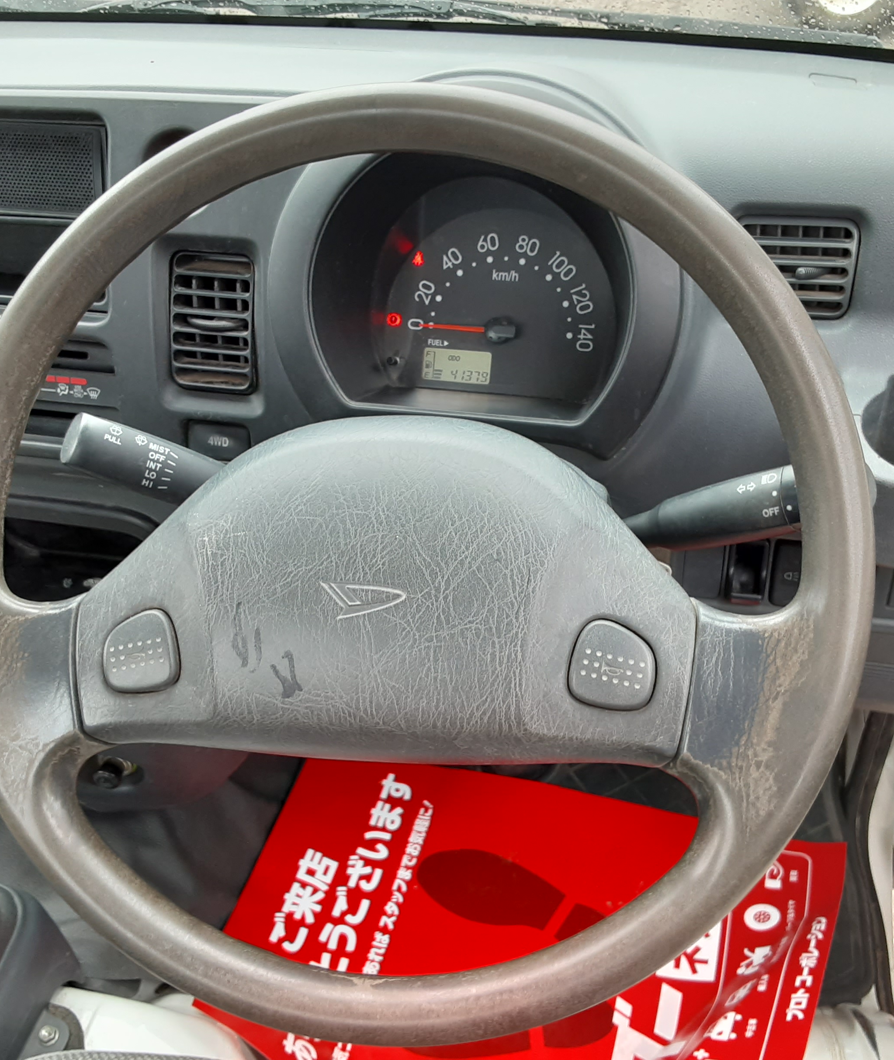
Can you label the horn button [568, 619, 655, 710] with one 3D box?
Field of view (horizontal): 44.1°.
[{"bbox_3d":[0.063,0.052,0.423,0.033,0.010,0.034,10,89,6],"label":"horn button"}]

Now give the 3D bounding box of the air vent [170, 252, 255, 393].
[{"bbox_3d":[-0.138,-0.125,0.662,0.053,0.083,0.022,4,20,8],"label":"air vent"}]

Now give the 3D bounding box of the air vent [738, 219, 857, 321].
[{"bbox_3d":[0.191,-0.144,0.604,0.064,0.055,0.022,2,19,5],"label":"air vent"}]

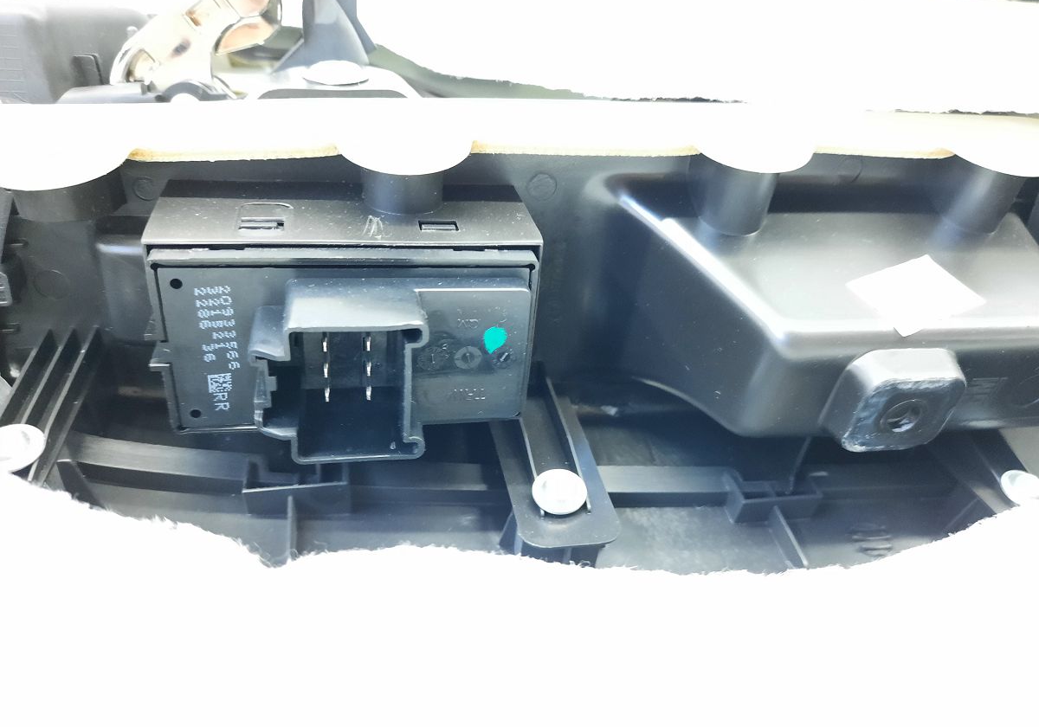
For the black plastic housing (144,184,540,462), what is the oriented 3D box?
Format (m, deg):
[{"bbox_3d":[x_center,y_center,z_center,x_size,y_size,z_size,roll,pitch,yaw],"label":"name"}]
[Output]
[{"bbox_3d":[-0.032,-0.008,0.146,0.068,0.039,0.045,-2,34,-13],"label":"black plastic housing"}]

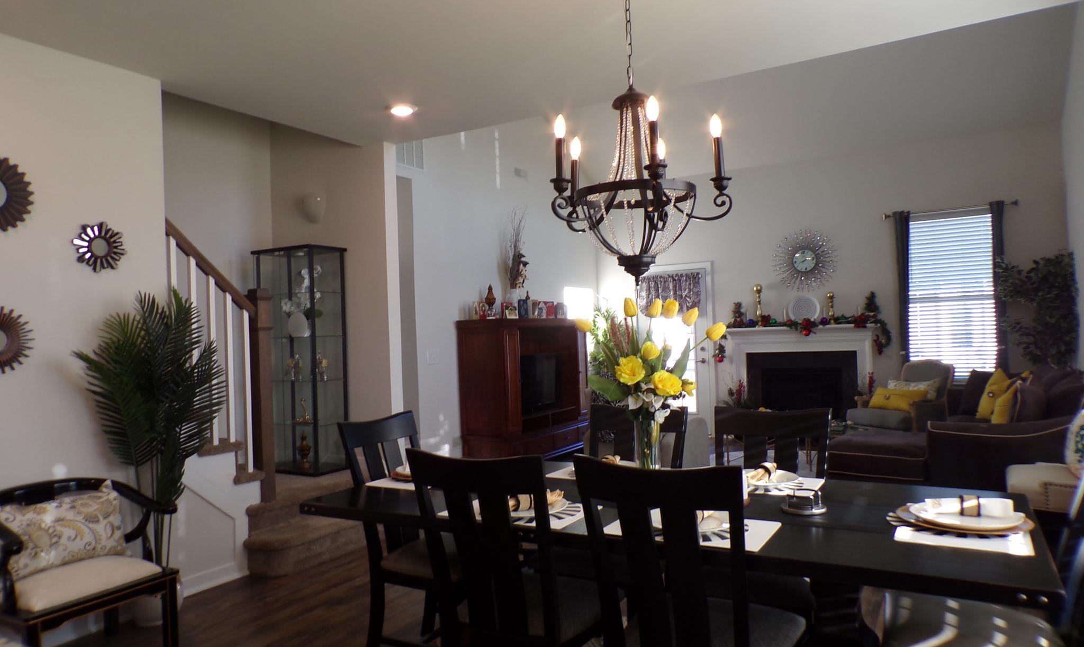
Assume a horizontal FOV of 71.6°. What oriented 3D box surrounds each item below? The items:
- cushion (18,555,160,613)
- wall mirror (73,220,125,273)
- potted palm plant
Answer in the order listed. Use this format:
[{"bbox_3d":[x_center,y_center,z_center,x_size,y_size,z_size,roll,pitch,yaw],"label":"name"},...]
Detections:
[{"bbox_3d":[-1.983,1.066,3.170,0.450,0.085,0.530,-2,0,29],"label":"cushion"},{"bbox_3d":[-2.154,-0.377,3.670,0.030,0.250,0.255,-2,0,29],"label":"wall mirror"},{"bbox_3d":[-1.854,0.639,3.585,0.600,1.640,0.740,-2,0,29],"label":"potted palm plant"}]

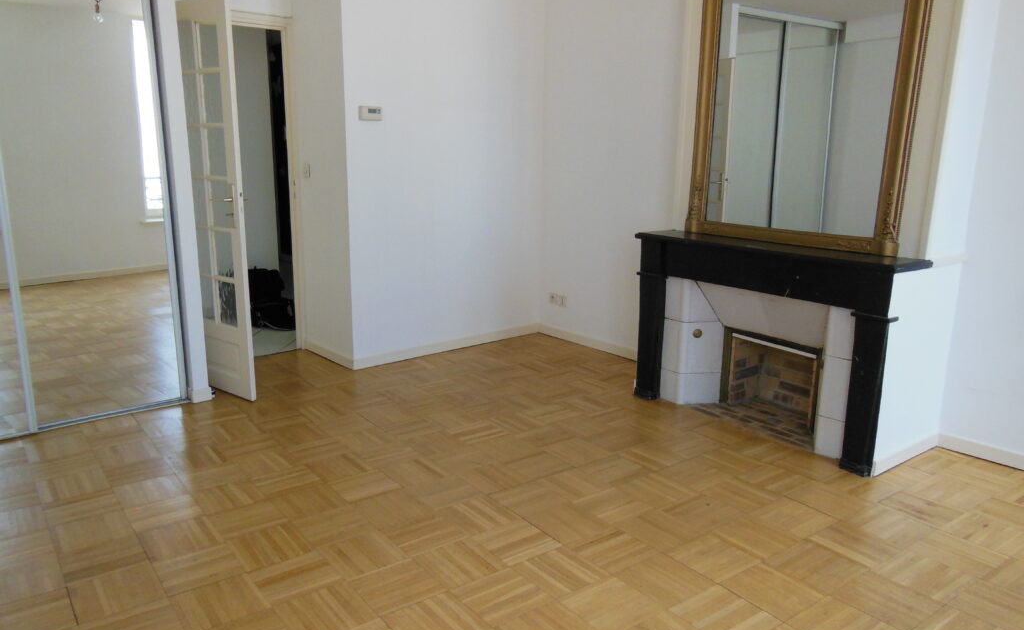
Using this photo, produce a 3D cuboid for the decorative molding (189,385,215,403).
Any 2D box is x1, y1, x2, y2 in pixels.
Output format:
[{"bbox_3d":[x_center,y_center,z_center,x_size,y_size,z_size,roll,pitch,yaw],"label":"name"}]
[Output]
[{"bbox_3d":[-1.683,0.427,4.009,0.113,0.070,0.064,-9,16,-38],"label":"decorative molding"}]

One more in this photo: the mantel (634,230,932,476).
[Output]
[{"bbox_3d":[1.210,0.112,3.623,0.311,0.914,1.351,-9,16,-38],"label":"mantel"}]

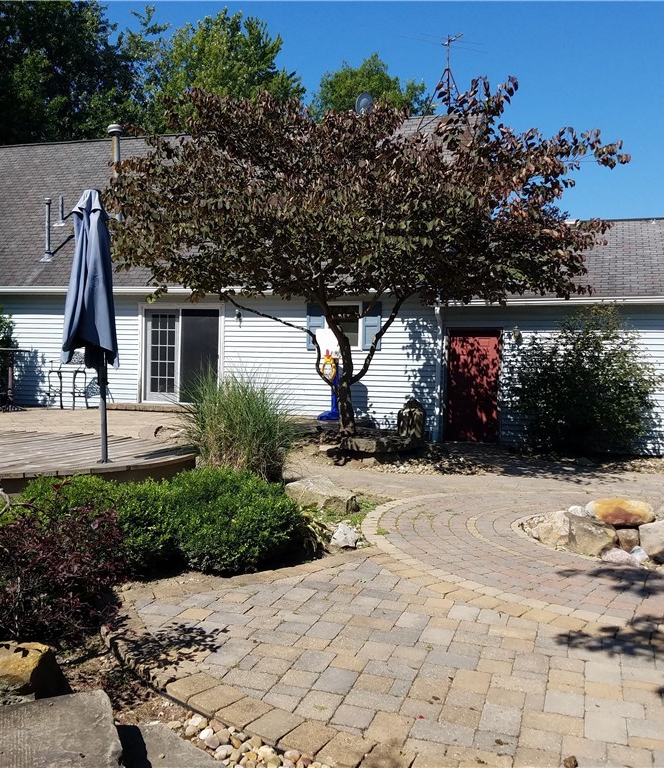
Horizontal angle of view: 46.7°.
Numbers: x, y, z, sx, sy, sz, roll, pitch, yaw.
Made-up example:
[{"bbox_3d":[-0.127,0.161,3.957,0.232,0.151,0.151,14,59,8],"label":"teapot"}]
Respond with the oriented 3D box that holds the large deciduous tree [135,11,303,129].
[{"bbox_3d":[-4.681,-7.443,32.000,8.000,16.000,8.000,1,1,0],"label":"large deciduous tree"}]

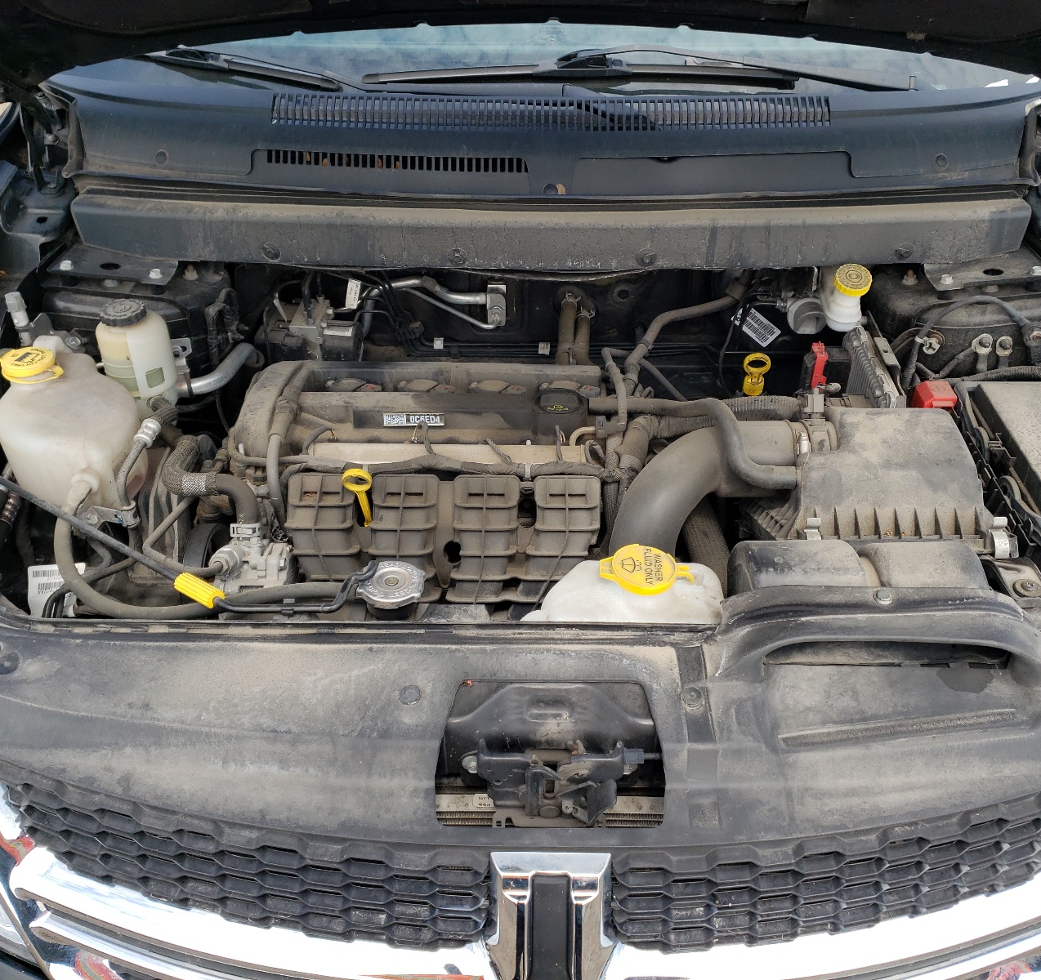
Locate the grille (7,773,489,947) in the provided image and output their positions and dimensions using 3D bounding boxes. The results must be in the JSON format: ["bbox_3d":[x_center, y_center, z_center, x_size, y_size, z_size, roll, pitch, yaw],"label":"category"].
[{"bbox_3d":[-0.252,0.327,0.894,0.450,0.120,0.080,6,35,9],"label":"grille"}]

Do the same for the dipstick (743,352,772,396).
[{"bbox_3d":[0.312,-0.142,1.292,0.036,0.065,0.028,1,38,1],"label":"dipstick"}]

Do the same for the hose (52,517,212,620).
[{"bbox_3d":[-0.406,0.083,1.030,0.168,0.065,0.110,-1,35,-1],"label":"hose"}]

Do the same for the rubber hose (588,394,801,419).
[{"bbox_3d":[0.228,-0.110,1.305,0.282,0.025,0.028,-1,35,-1],"label":"rubber hose"}]

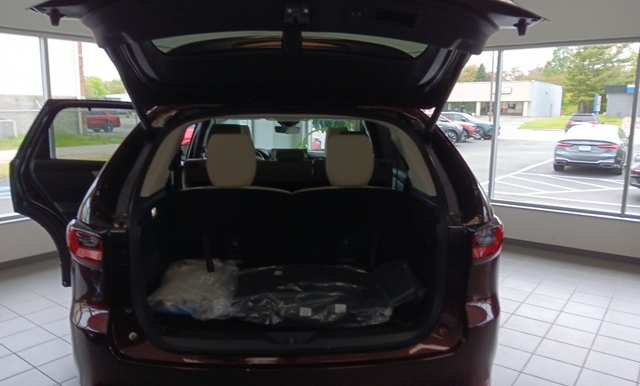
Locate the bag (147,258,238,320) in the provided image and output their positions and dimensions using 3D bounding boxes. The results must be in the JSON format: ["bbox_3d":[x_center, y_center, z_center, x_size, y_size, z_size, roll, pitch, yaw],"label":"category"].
[{"bbox_3d":[-0.555,0.417,2.118,0.370,0.160,0.370,-1,9,-4],"label":"bag"}]

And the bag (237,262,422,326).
[{"bbox_3d":[0.015,0.429,2.136,0.790,0.130,0.430,-1,9,-4],"label":"bag"}]

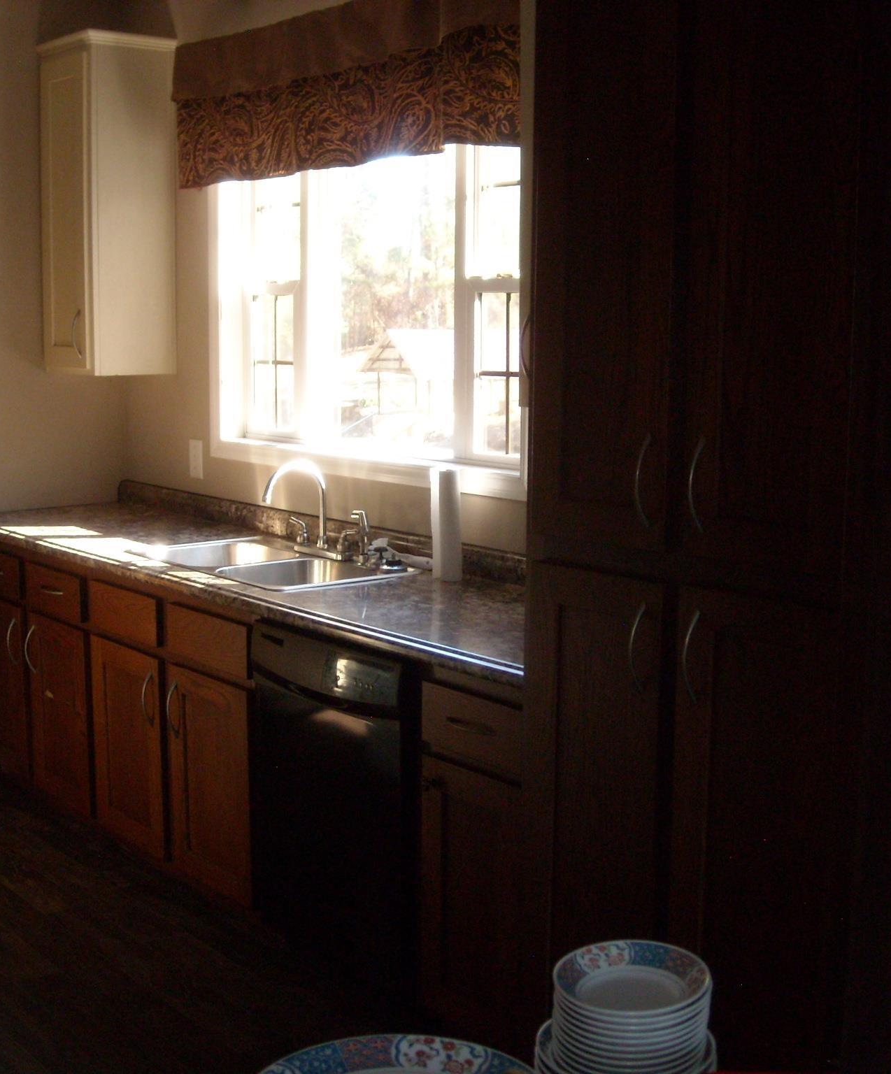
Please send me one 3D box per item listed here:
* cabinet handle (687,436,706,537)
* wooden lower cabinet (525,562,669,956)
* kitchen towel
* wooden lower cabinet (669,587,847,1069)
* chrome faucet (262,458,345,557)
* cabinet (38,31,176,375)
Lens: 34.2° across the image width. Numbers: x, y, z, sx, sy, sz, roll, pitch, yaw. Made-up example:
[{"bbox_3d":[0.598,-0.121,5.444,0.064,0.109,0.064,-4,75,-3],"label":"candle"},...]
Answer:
[{"bbox_3d":[0.387,-0.077,2.254,0.034,0.157,0.014,-7,11,-40],"label":"cabinet handle"},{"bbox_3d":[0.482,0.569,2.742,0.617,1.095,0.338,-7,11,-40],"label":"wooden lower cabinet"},{"bbox_3d":[0.005,-0.032,3.622,0.080,0.282,0.080,0,8,0],"label":"kitchen towel"},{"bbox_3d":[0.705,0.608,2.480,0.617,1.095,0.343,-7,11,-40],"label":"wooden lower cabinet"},{"bbox_3d":[-0.402,-0.084,3.991,0.224,0.264,0.254,-7,11,-40],"label":"chrome faucet"},{"bbox_3d":[-1.122,-1.072,4.780,0.323,1.057,0.383,-7,11,-40],"label":"cabinet"}]

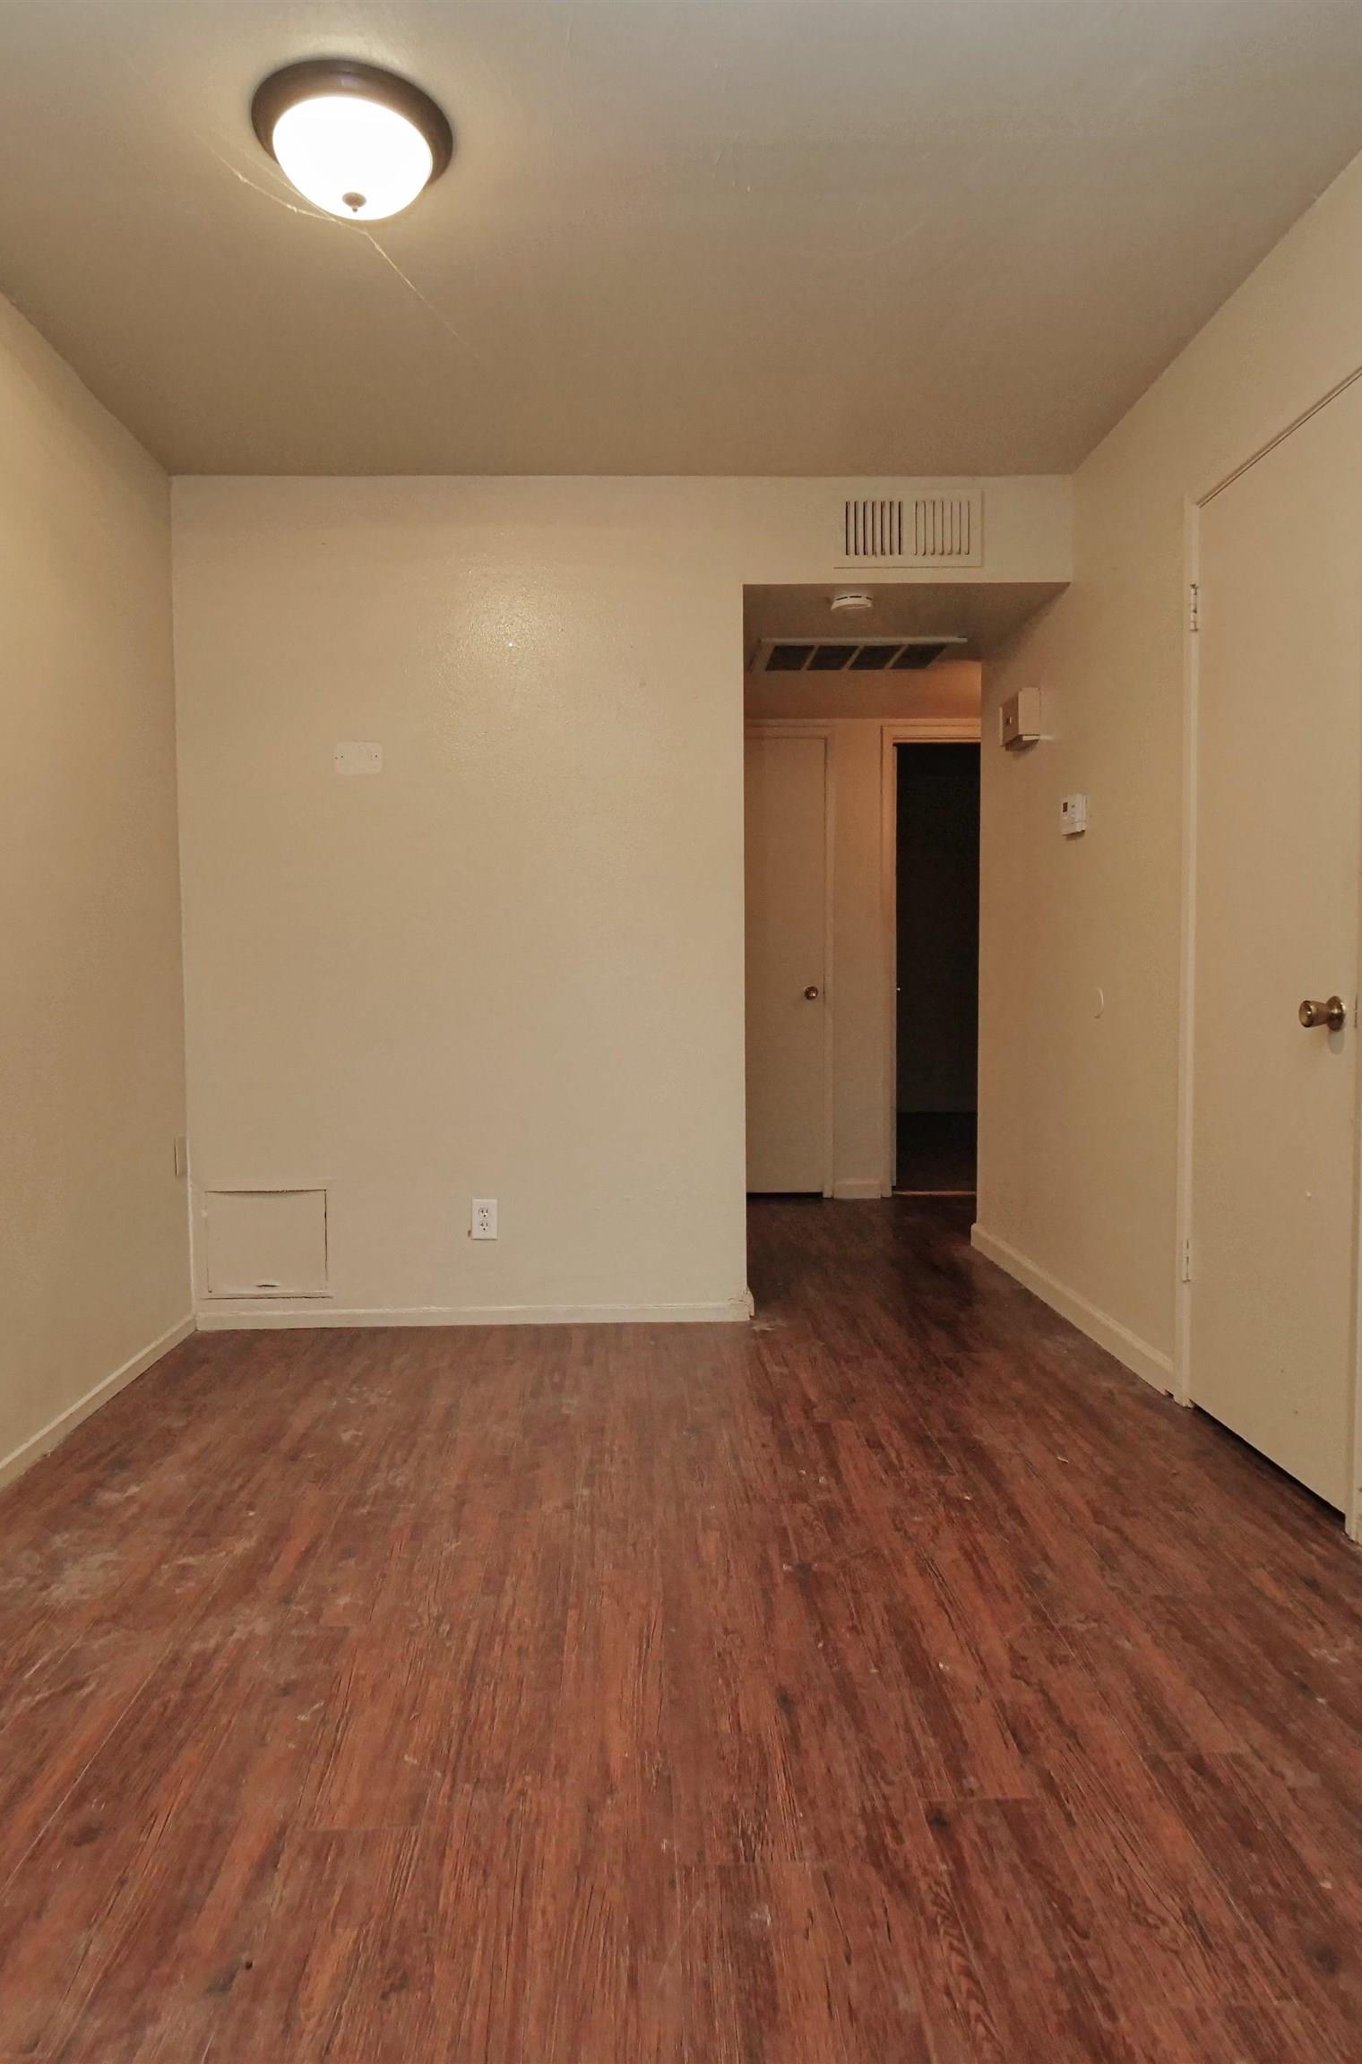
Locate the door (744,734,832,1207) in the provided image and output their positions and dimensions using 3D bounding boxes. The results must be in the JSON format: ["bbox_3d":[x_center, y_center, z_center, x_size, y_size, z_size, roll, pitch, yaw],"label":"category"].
[{"bbox_3d":[0.293,-0.288,5.006,0.730,2.050,0.045,-1,3,-1],"label":"door"}]

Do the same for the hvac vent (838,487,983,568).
[{"bbox_3d":[0.653,-1.440,3.174,0.423,0.221,0.020,-1,3,-1],"label":"hvac vent"}]

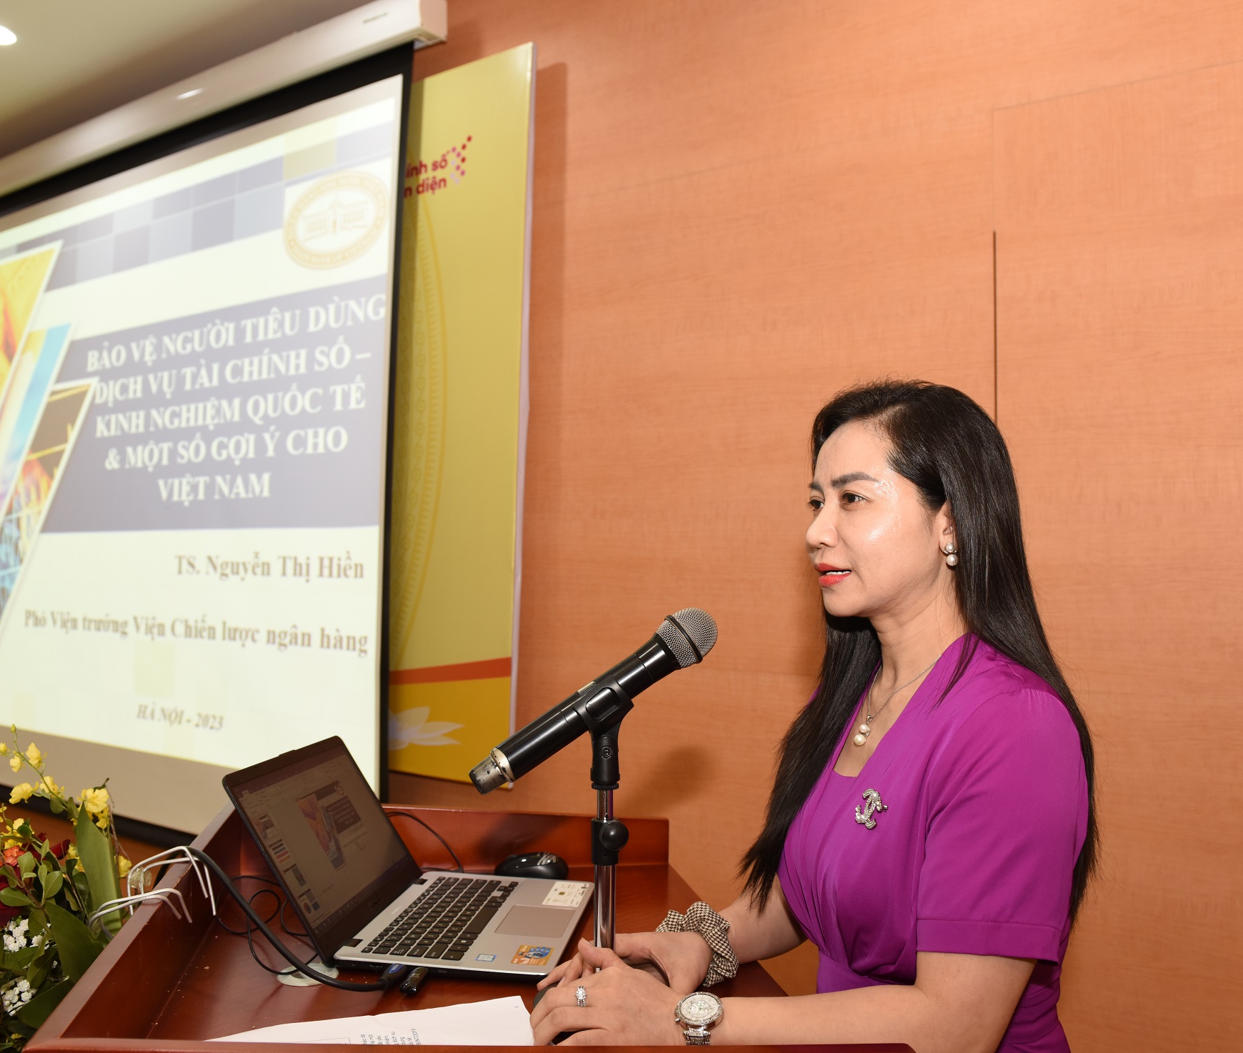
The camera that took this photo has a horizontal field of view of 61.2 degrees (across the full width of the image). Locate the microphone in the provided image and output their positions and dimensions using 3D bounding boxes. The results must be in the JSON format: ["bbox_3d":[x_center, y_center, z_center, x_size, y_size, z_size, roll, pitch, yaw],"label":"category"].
[{"bbox_3d":[-0.021,0.159,0.972,0.267,0.055,0.053,-33,7,-15],"label":"microphone"}]

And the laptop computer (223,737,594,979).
[{"bbox_3d":[-0.228,0.372,1.237,0.357,0.198,0.330,1,-3,6],"label":"laptop computer"}]

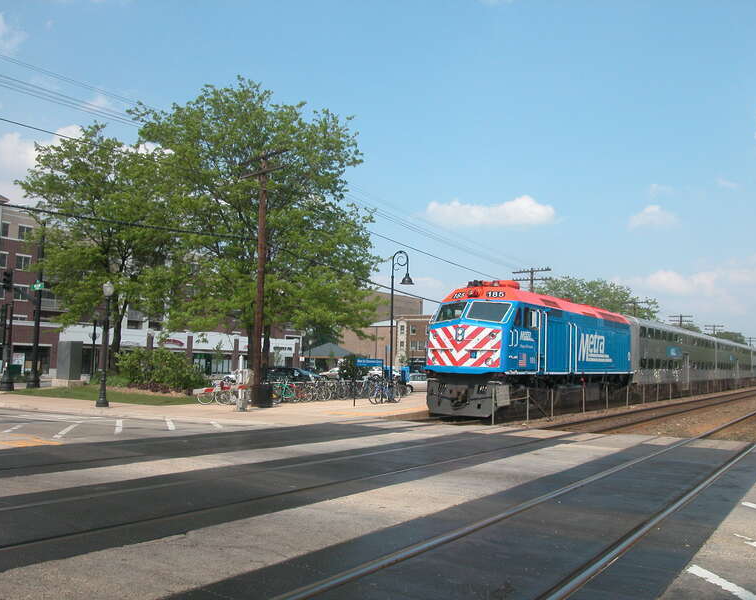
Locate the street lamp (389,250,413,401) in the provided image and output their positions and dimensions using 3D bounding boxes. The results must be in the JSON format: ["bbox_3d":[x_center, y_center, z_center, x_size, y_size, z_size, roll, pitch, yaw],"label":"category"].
[{"bbox_3d":[1.095,1.215,31.112,1.300,7.288,0.650,-1,-6,25],"label":"street lamp"}]

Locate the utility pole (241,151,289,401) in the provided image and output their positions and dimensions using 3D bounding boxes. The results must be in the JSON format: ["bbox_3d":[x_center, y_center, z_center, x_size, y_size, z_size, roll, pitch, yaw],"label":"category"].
[{"bbox_3d":[-4.880,-1.022,27.051,2.400,10.768,0.360,-3,-7,36],"label":"utility pole"}]

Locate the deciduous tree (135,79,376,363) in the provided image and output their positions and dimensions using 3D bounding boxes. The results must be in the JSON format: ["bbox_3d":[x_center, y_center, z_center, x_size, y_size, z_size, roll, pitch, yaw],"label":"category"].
[{"bbox_3d":[-6.122,-3.553,35.336,12.300,17.348,12.000,1,-6,0],"label":"deciduous tree"}]

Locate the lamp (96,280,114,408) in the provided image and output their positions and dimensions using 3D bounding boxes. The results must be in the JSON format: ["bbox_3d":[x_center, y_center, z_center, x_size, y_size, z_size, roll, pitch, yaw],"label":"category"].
[{"bbox_3d":[-10.055,1.634,23.998,0.460,4.636,0.460,1,-6,0],"label":"lamp"}]

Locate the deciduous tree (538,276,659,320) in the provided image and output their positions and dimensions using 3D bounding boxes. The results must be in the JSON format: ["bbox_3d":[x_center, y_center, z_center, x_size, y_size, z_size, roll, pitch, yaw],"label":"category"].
[{"bbox_3d":[25.366,3.690,74.686,12.500,12.463,12.500,1,-6,0],"label":"deciduous tree"}]

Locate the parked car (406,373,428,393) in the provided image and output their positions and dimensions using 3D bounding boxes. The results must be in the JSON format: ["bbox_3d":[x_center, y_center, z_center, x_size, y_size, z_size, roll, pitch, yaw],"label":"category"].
[{"bbox_3d":[3.732,5.646,44.830,4.600,1.440,1.780,0,-6,12],"label":"parked car"}]

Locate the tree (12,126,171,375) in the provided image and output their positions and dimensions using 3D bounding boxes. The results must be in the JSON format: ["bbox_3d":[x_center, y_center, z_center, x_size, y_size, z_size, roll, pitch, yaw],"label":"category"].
[{"bbox_3d":[-16.843,-2.842,40.399,9.400,16.411,9.400,1,-6,0],"label":"tree"}]

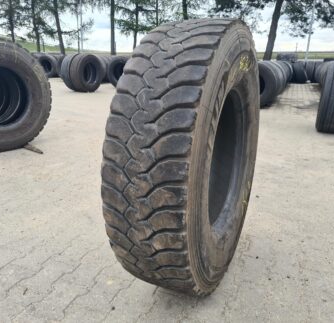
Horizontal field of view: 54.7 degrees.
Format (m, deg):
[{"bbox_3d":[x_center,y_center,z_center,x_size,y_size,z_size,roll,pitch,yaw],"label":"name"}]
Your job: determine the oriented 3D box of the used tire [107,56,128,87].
[{"bbox_3d":[-1.461,-2.897,10.558,1.020,1.020,0.310,12,20,28],"label":"used tire"}]

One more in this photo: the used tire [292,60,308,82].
[{"bbox_3d":[6.954,-4.676,17.000,0.330,1.020,1.020,2,17,-2],"label":"used tire"}]

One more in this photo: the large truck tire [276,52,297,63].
[{"bbox_3d":[6.598,-5.728,17.800,1.070,0.360,1.070,2,17,0],"label":"large truck tire"}]

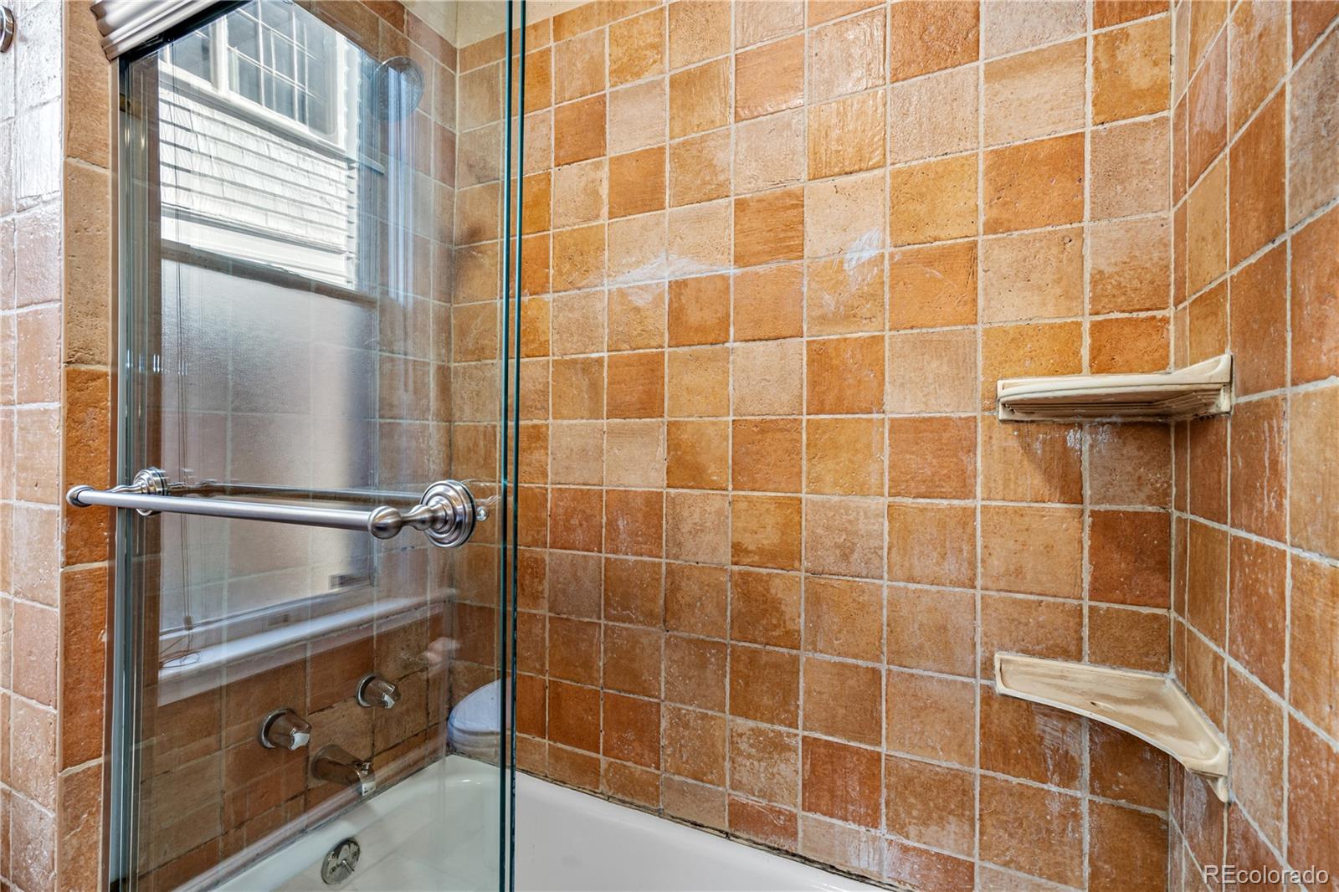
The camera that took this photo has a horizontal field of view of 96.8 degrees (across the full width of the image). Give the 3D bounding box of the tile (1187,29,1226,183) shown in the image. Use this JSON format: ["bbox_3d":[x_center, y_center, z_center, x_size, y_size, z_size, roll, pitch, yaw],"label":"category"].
[{"bbox_3d":[0.721,-0.444,0.792,0.012,0.139,0.139,0,-1,26],"label":"tile"}]

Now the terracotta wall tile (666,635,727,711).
[{"bbox_3d":[0.056,0.481,1.277,0.143,0.142,0.012,0,-1,26],"label":"terracotta wall tile"}]

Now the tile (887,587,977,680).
[{"bbox_3d":[0.467,0.330,1.063,0.144,0.145,0.012,0,0,26],"label":"tile"}]

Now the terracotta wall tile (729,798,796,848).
[{"bbox_3d":[0.187,0.748,1.191,0.142,0.070,0.012,0,-1,26],"label":"terracotta wall tile"}]

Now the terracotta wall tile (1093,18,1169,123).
[{"bbox_3d":[0.728,-0.586,0.941,0.100,0.143,0.012,0,0,26],"label":"terracotta wall tile"}]

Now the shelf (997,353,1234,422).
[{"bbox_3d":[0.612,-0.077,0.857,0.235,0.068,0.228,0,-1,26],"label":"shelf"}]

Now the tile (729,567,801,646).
[{"bbox_3d":[0.197,0.325,1.210,0.146,0.145,0.012,0,-1,26],"label":"tile"}]

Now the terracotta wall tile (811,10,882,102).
[{"bbox_3d":[0.338,-0.737,1.133,0.145,0.142,0.011,0,0,26],"label":"terracotta wall tile"}]

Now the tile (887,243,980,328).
[{"bbox_3d":[0.474,-0.285,1.071,0.146,0.145,0.010,0,0,26],"label":"tile"}]

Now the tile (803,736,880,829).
[{"bbox_3d":[0.325,0.629,1.124,0.146,0.139,0.012,0,-1,26],"label":"tile"}]

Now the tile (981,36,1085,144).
[{"bbox_3d":[0.609,-0.587,0.999,0.145,0.145,0.012,0,-1,26],"label":"tile"}]

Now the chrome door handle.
[{"bbox_3d":[-0.512,0.069,0.708,0.679,0.071,0.113,0,0,26],"label":"chrome door handle"}]

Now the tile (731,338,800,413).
[{"bbox_3d":[0.197,-0.133,1.197,0.144,0.145,0.011,0,0,26],"label":"tile"}]

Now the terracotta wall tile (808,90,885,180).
[{"bbox_3d":[0.337,-0.587,1.133,0.144,0.143,0.012,0,-1,26],"label":"terracotta wall tile"}]

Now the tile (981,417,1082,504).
[{"bbox_3d":[0.608,0.022,1.001,0.147,0.147,0.010,0,0,26],"label":"tile"}]

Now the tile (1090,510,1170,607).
[{"bbox_3d":[0.725,0.177,0.942,0.101,0.147,0.010,0,0,26],"label":"tile"}]

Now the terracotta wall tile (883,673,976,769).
[{"bbox_3d":[0.468,0.486,1.074,0.147,0.144,0.012,0,-1,26],"label":"terracotta wall tile"}]

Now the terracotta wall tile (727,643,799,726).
[{"bbox_3d":[0.192,0.480,1.193,0.144,0.147,0.011,0,0,26],"label":"terracotta wall tile"}]

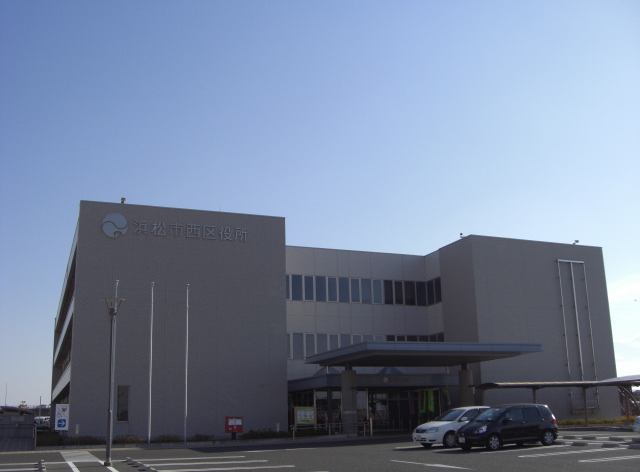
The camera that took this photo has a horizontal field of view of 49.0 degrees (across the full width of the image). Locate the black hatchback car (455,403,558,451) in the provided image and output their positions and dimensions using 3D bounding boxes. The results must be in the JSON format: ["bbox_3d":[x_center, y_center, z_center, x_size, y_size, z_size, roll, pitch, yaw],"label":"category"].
[{"bbox_3d":[6.917,7.122,26.237,3.830,1.525,1.675,5,-16,-25],"label":"black hatchback car"}]

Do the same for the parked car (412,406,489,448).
[{"bbox_3d":[5.683,7.423,27.474,4.300,1.480,1.700,5,-15,-25],"label":"parked car"}]

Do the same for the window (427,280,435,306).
[{"bbox_3d":[8.313,4.247,52.625,0.120,1.817,1.060,4,-15,-21],"label":"window"}]

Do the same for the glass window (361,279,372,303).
[{"bbox_3d":[3.354,3.990,50.596,0.850,1.750,0.100,5,-15,-23],"label":"glass window"}]

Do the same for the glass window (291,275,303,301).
[{"bbox_3d":[-1.586,3.688,49.516,0.875,1.817,0.120,4,-15,-21],"label":"glass window"}]

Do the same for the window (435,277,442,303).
[{"bbox_3d":[8.620,4.022,51.253,0.100,1.750,0.850,5,-15,-23],"label":"window"}]

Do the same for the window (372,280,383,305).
[{"bbox_3d":[4.288,4.110,51.721,0.820,1.817,0.120,4,-15,-21],"label":"window"}]

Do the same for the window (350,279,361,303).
[{"bbox_3d":[2.557,3.925,50.248,0.800,1.750,0.100,5,-15,-23],"label":"window"}]

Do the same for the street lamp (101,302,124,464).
[{"bbox_3d":[-6.497,4.461,21.817,0.782,5.080,0.782,4,-15,-21],"label":"street lamp"}]

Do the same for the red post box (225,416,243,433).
[{"bbox_3d":[-4.250,9.293,34.600,0.750,0.790,0.570,4,-15,-22],"label":"red post box"}]

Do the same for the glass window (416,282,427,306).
[{"bbox_3d":[7.665,4.353,52.989,0.854,1.817,0.120,4,-15,-21],"label":"glass window"}]

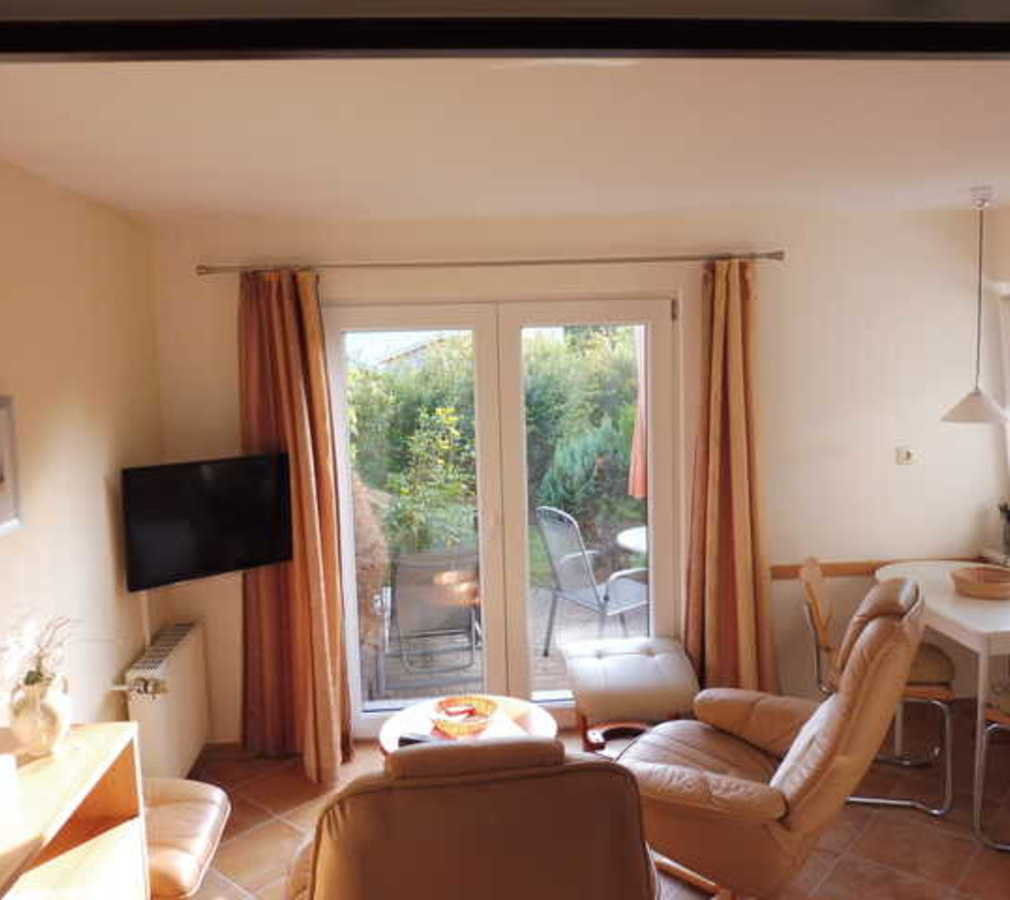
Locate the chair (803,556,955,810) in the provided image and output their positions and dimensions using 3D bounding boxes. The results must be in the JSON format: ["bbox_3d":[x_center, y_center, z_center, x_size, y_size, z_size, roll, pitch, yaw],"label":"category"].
[{"bbox_3d":[1.504,0.927,3.430,0.530,0.880,0.500,0,7,16],"label":"chair"}]

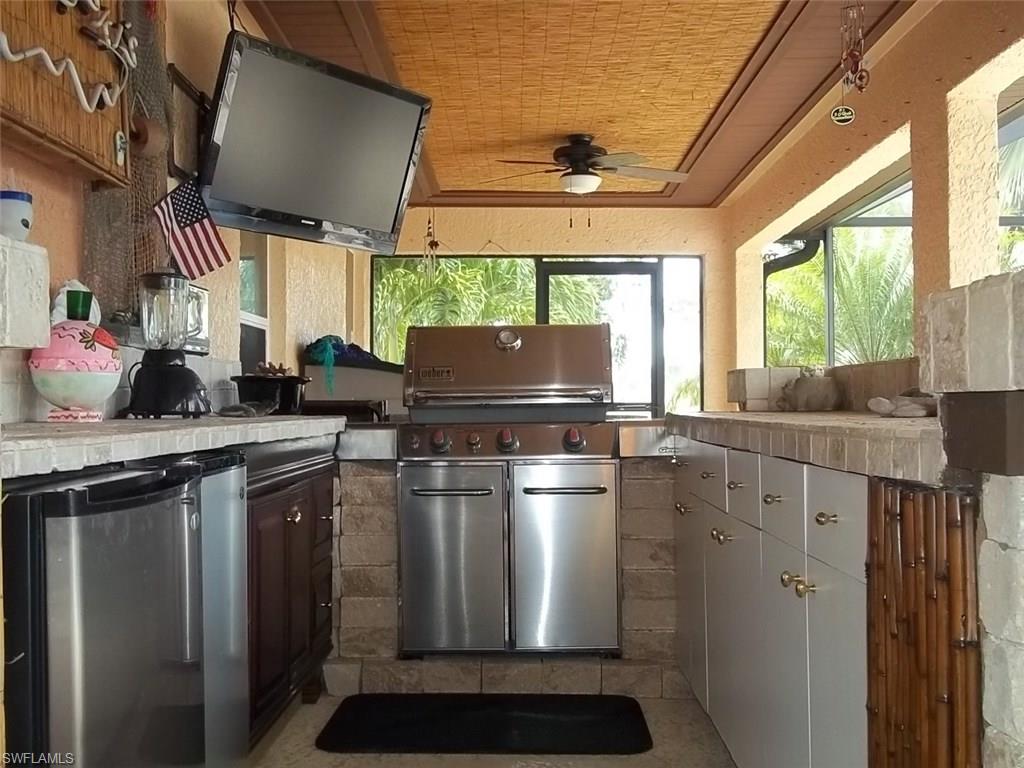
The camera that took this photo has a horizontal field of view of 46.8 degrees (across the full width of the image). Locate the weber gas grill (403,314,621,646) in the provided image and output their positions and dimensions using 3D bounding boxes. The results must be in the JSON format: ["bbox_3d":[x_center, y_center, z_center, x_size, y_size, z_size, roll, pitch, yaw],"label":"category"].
[{"bbox_3d":[-0.008,0.347,4.170,0.738,1.100,0.640,0,-1,1],"label":"weber gas grill"}]

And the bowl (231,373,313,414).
[{"bbox_3d":[-0.742,0.029,3.650,0.240,0.127,0.225,0,-1,-14],"label":"bowl"}]

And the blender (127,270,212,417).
[{"bbox_3d":[-0.896,-0.103,3.100,0.185,0.382,0.155,-1,-1,26],"label":"blender"}]

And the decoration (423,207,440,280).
[{"bbox_3d":[-0.605,-1.057,8.900,0.130,0.530,0.130,0,-1,-1],"label":"decoration"}]

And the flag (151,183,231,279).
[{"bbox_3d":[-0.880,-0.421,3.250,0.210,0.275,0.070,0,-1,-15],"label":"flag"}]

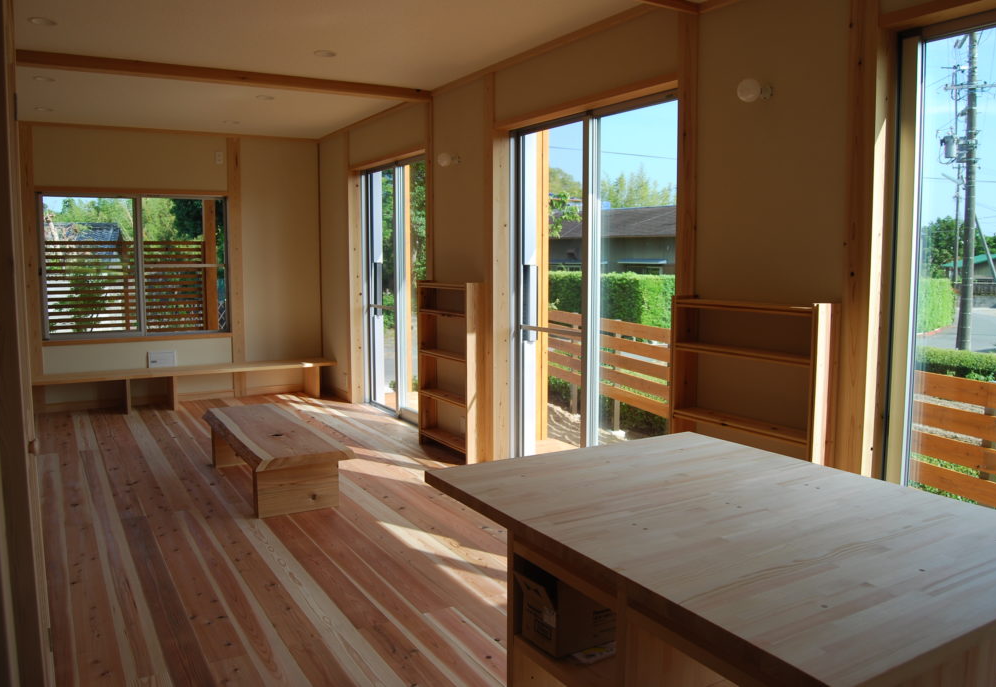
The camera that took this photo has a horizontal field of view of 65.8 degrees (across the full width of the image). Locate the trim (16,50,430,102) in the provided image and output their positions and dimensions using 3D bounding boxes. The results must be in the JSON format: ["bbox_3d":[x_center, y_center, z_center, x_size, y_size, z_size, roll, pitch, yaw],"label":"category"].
[{"bbox_3d":[-1.669,-1.723,5.063,2.618,0.079,0.120,-4,7,-29],"label":"trim"}]

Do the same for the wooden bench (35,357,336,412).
[{"bbox_3d":[-2.952,0.395,7.412,2.720,0.355,0.450,-4,7,-29],"label":"wooden bench"}]

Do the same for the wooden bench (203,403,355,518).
[{"bbox_3d":[-1.481,0.701,5.018,0.576,0.333,1.646,-4,7,-31],"label":"wooden bench"}]

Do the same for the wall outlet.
[{"bbox_3d":[-3.272,0.160,7.495,0.258,0.165,0.040,-4,7,-29],"label":"wall outlet"}]

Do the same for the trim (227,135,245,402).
[{"bbox_3d":[-2.646,-0.740,7.766,0.121,2.626,0.091,-4,7,-31],"label":"trim"}]

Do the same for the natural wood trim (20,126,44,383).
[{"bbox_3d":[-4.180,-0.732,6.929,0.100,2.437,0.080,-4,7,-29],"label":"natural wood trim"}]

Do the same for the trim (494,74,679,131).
[{"bbox_3d":[0.461,-1.338,4.335,0.111,0.045,1.697,-4,7,-31],"label":"trim"}]

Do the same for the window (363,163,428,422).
[{"bbox_3d":[-0.883,-0.464,6.860,0.101,2.252,1.677,-4,7,-31],"label":"window"}]

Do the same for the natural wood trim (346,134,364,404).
[{"bbox_3d":[-1.416,-0.727,7.568,0.121,2.636,0.121,-4,7,-31],"label":"natural wood trim"}]

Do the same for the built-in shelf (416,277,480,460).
[{"bbox_3d":[-0.344,0.186,5.547,0.150,1.220,0.790,-4,7,-29],"label":"built-in shelf"}]

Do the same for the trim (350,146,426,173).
[{"bbox_3d":[-0.953,-1.600,6.680,0.101,0.051,1.697,-4,7,-31],"label":"trim"}]

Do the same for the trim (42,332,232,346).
[{"bbox_3d":[-3.415,-0.044,7.371,1.717,0.045,0.081,-4,7,-31],"label":"trim"}]

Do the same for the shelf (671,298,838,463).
[{"bbox_3d":[1.021,0.436,3.176,0.150,1.220,0.770,-4,7,-29],"label":"shelf"}]

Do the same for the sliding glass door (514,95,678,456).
[{"bbox_3d":[0.525,-0.208,4.448,0.100,2.170,1.640,-4,7,-29],"label":"sliding glass door"}]

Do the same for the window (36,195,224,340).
[{"bbox_3d":[-3.439,-0.737,7.381,1.630,1.330,0.100,-4,7,-29],"label":"window"}]

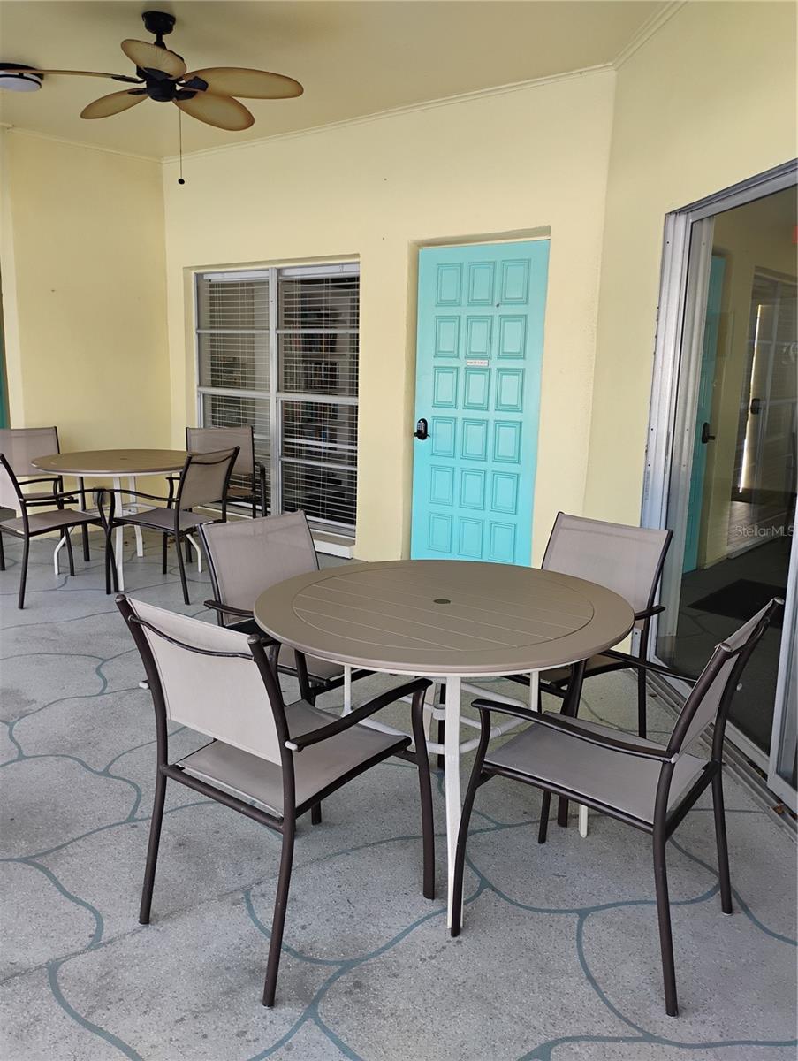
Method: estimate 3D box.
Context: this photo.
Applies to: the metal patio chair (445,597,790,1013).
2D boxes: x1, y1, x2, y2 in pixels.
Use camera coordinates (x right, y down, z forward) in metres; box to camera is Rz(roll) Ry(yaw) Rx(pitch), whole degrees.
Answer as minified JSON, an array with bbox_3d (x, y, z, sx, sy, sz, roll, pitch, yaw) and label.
[{"bbox_3d":[0.537,0.585,2.145,0.620,0.874,0.555,9,14,34],"label":"metal patio chair"}]

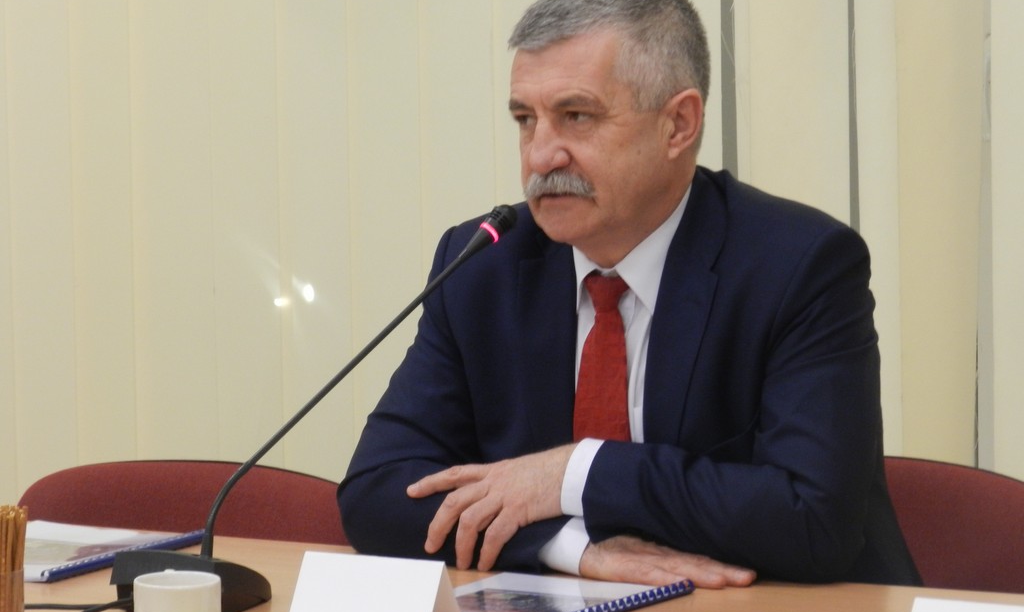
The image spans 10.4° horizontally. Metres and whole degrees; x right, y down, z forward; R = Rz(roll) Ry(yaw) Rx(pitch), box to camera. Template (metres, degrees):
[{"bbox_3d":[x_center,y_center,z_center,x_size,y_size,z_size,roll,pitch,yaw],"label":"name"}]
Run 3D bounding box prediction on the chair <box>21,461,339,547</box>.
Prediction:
[{"bbox_3d":[-0.425,0.604,5.865,0.530,0.820,0.560,3,9,26],"label":"chair"}]

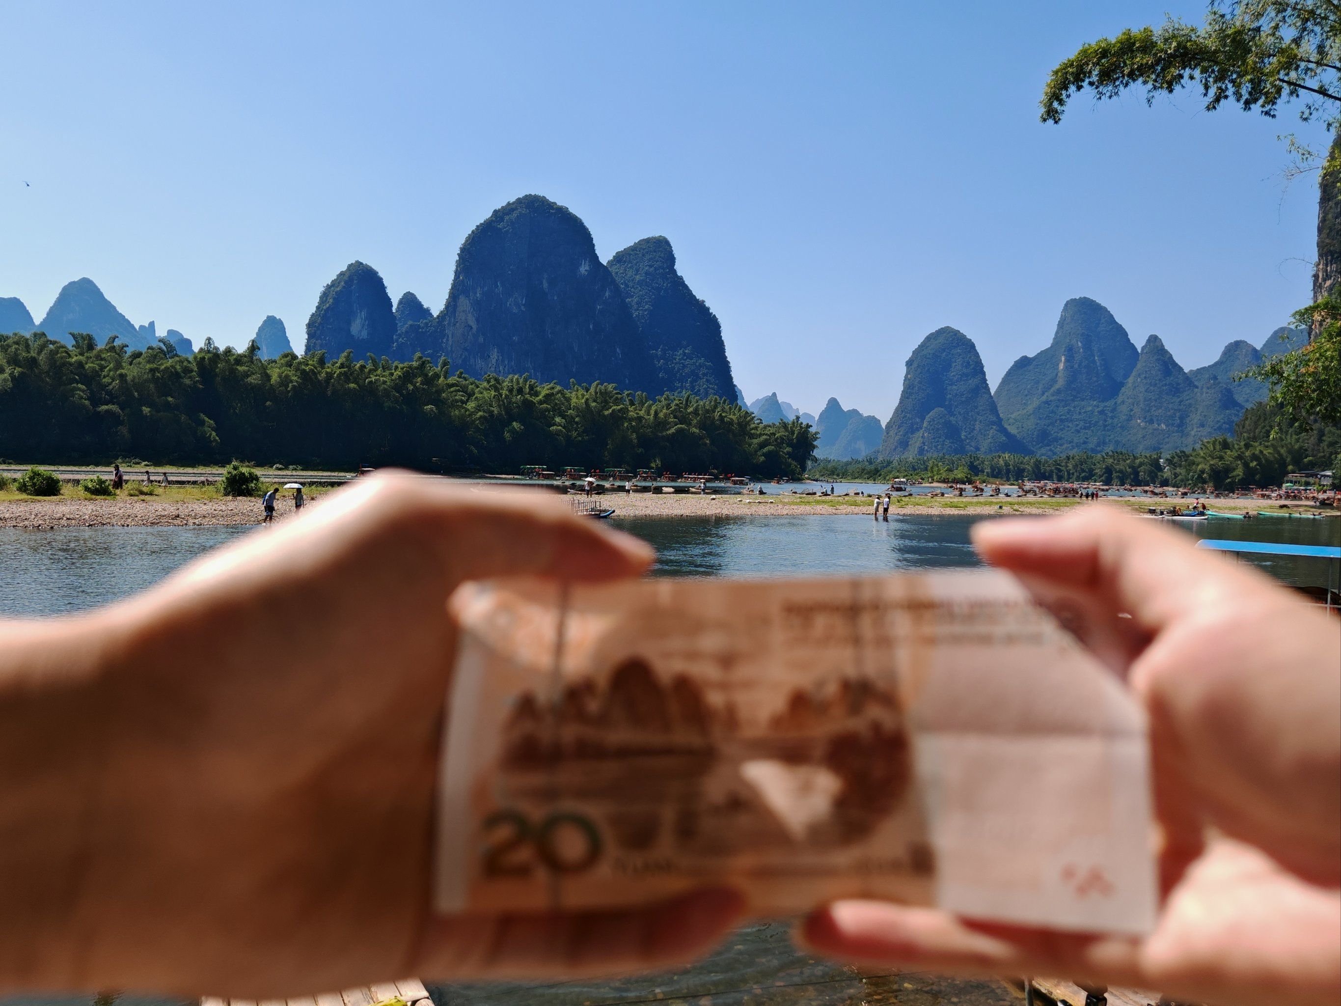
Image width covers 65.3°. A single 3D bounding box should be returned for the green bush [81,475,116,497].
[{"bbox_3d":[-31.992,-0.967,58.500,1.900,1.170,1.650,0,2,-29],"label":"green bush"}]

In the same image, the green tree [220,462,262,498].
[{"bbox_3d":[-24.814,-1.363,60.500,2.250,2.050,2.050,1,2,-22],"label":"green tree"}]

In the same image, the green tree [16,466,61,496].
[{"bbox_3d":[-34.757,-1.209,57.500,2.350,1.680,2.050,0,2,-31],"label":"green tree"}]

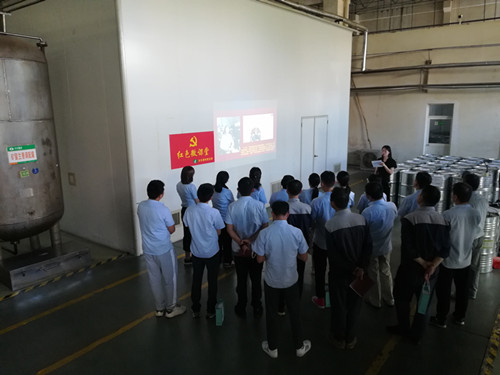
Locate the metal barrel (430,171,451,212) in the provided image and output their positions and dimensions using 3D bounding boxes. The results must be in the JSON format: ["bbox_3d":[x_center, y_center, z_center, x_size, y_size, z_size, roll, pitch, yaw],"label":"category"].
[{"bbox_3d":[4.554,0.102,9.243,0.590,0.910,0.590,8,15,36],"label":"metal barrel"}]

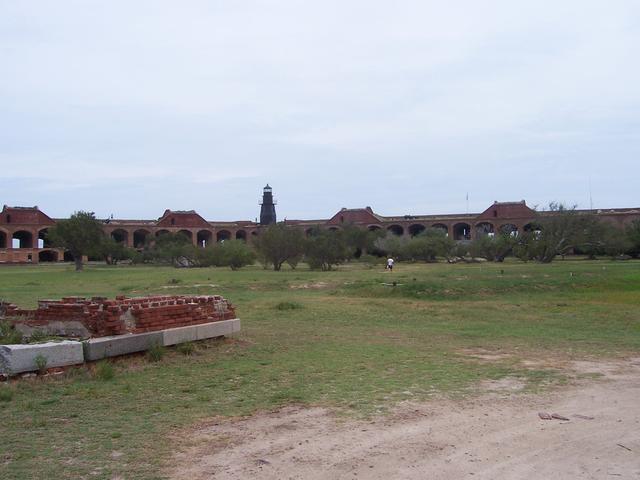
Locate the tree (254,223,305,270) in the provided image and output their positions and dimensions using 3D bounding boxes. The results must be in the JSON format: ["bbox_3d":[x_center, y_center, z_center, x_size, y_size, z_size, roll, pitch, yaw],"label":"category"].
[{"bbox_3d":[-4.805,0.791,78.000,5.742,5.684,5.455,0,-2,0],"label":"tree"}]

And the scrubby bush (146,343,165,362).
[{"bbox_3d":[-2.509,1.697,10.150,0.260,0.270,0.250,0,-2,0],"label":"scrubby bush"}]

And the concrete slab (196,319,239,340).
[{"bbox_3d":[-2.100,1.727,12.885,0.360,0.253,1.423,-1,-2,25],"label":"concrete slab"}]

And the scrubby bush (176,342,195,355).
[{"bbox_3d":[-2.213,1.760,10.950,0.290,0.185,0.250,0,-2,0],"label":"scrubby bush"}]

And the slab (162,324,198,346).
[{"bbox_3d":[-2.607,1.699,11.802,0.360,0.253,0.983,-1,-2,25],"label":"slab"}]

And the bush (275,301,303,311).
[{"bbox_3d":[-0.951,1.954,20.100,0.840,0.260,0.700,0,-2,0],"label":"bush"}]

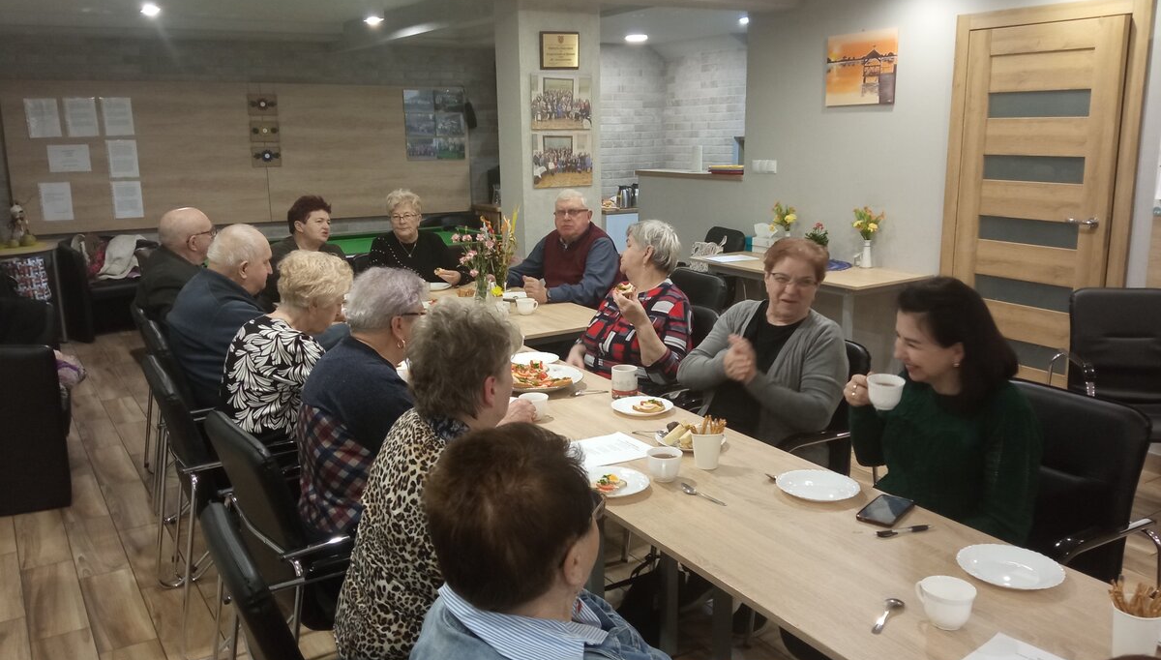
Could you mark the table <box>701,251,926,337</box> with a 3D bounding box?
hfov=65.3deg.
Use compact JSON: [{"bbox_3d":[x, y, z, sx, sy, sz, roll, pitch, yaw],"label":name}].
[{"bbox_3d":[1.369,-0.040,5.661,0.700,0.720,1.400,-10,15,-32],"label":"table"}]

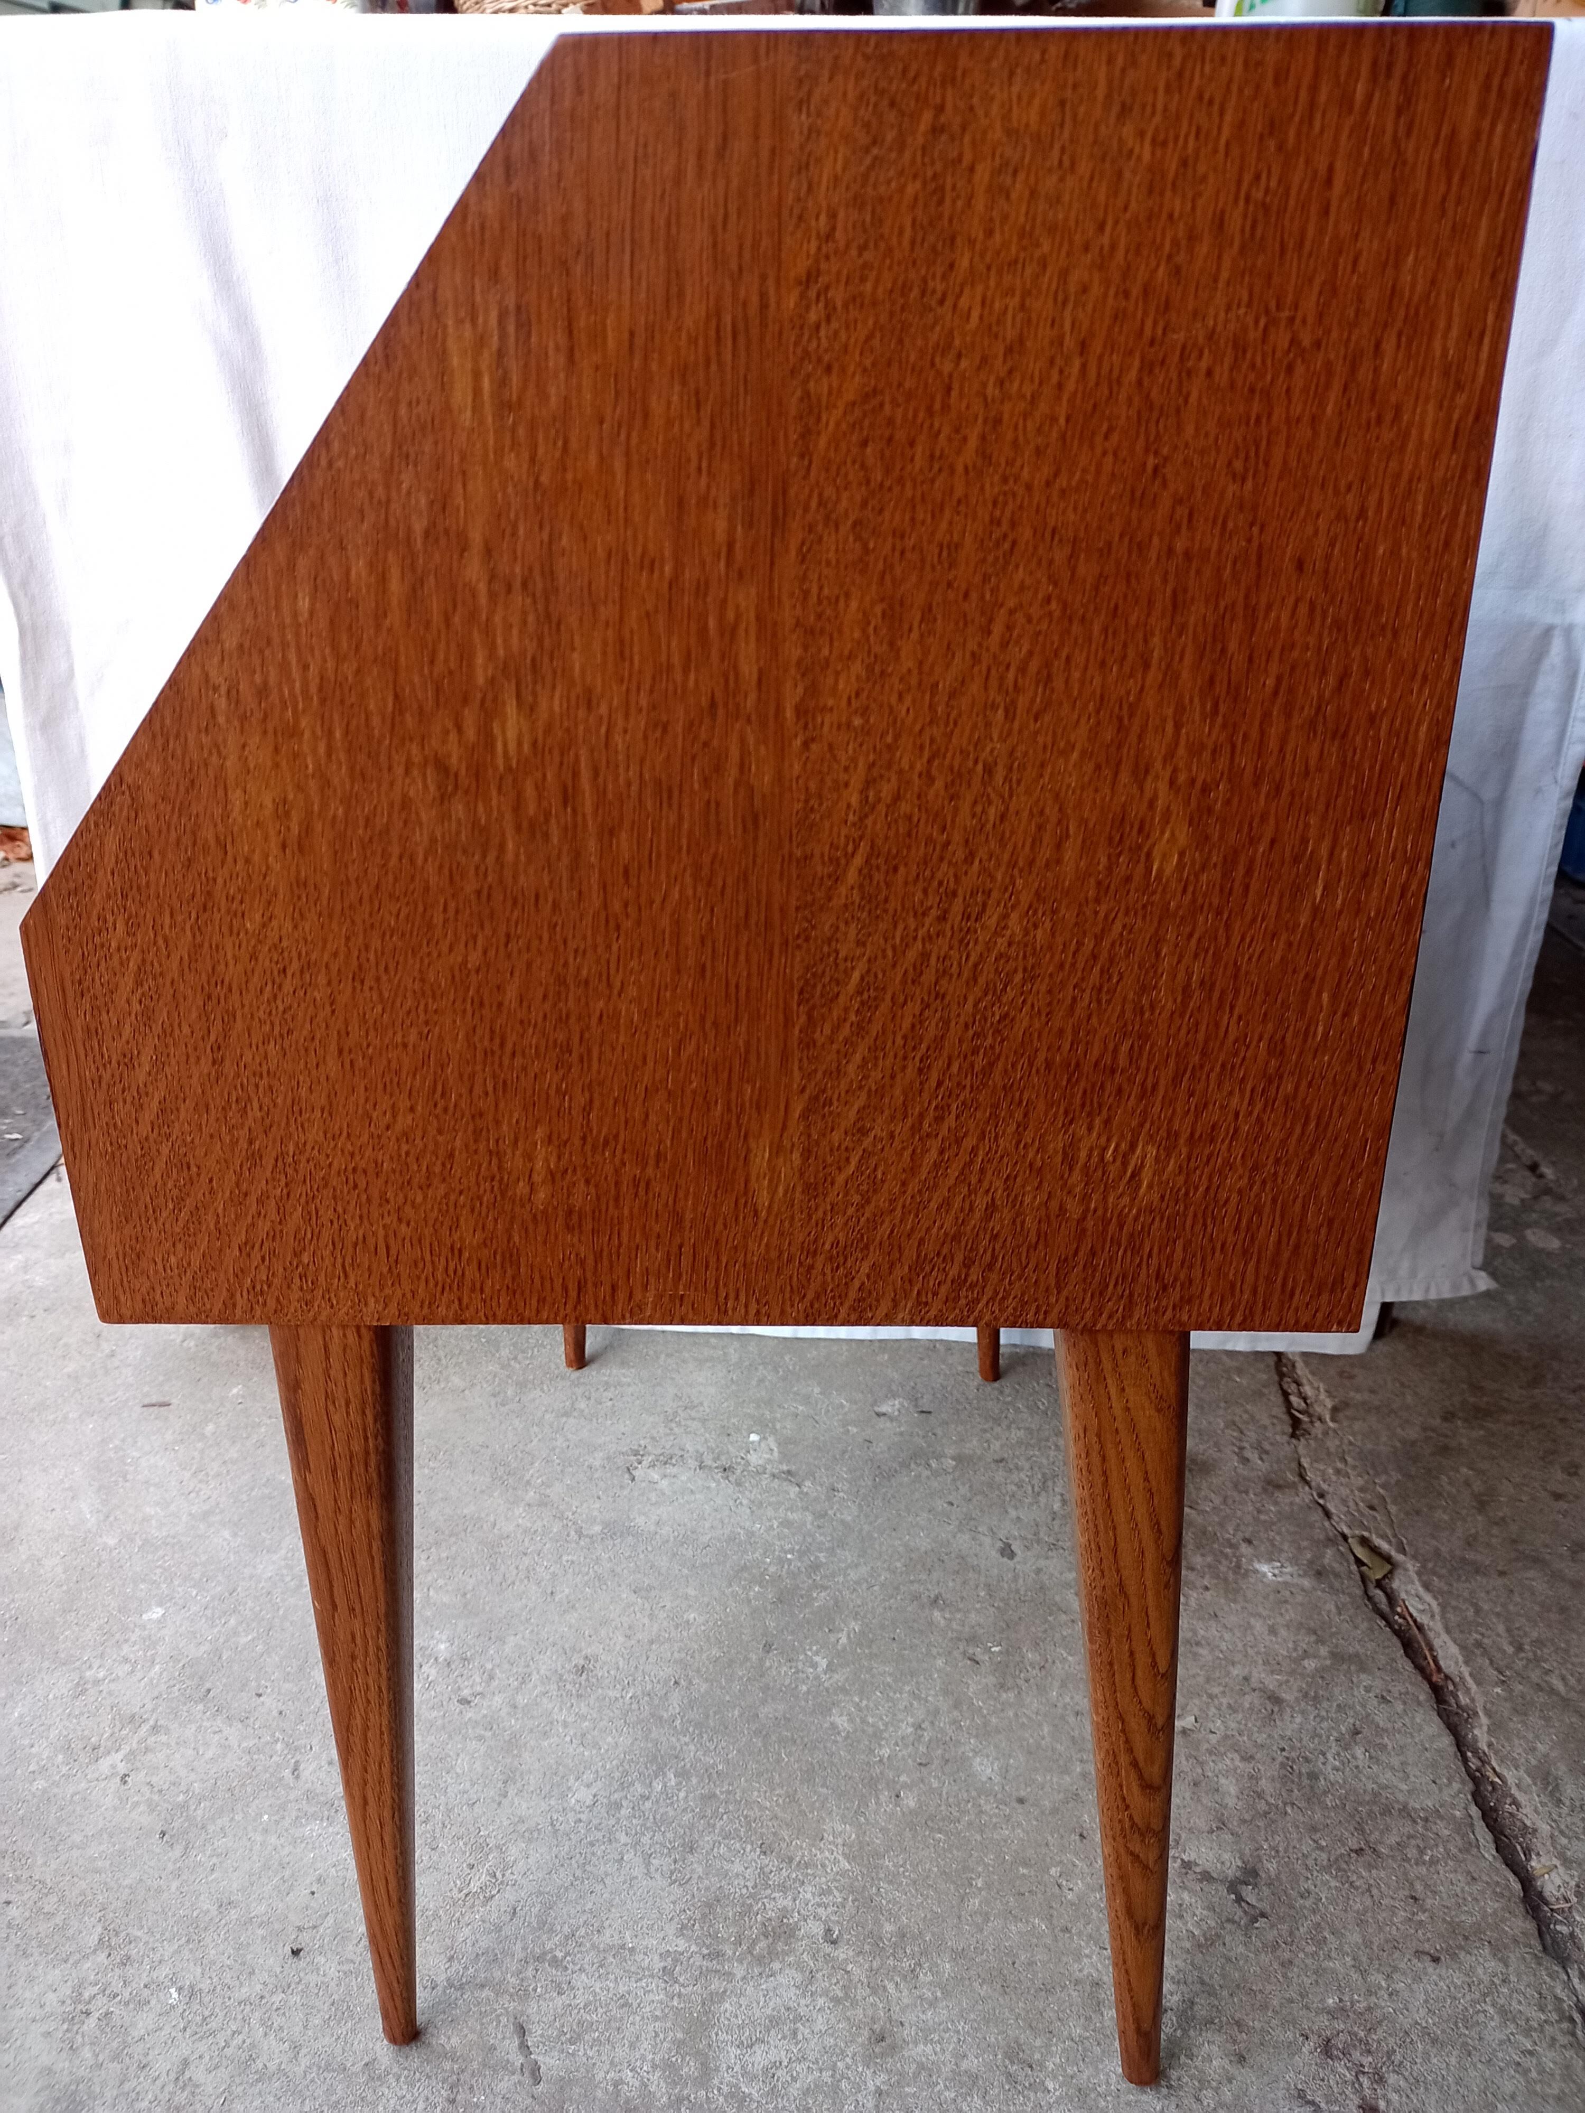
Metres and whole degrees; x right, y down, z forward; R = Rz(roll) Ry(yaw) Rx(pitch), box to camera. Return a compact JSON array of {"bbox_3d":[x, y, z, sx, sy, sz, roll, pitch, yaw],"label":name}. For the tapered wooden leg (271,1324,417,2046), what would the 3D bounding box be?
[{"bbox_3d":[-0.177,0.264,0.693,0.056,0.394,0.056,1,19,1],"label":"tapered wooden leg"}]

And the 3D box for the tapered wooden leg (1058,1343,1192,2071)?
[{"bbox_3d":[0.140,0.269,0.682,0.056,0.396,0.056,-4,17,3],"label":"tapered wooden leg"}]

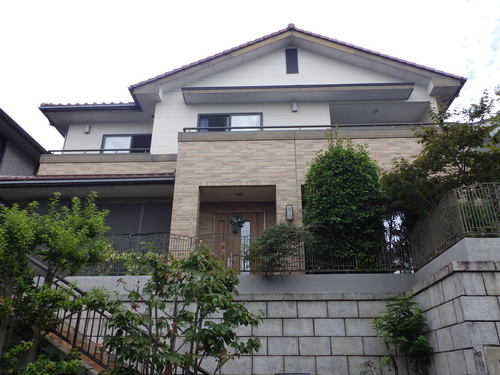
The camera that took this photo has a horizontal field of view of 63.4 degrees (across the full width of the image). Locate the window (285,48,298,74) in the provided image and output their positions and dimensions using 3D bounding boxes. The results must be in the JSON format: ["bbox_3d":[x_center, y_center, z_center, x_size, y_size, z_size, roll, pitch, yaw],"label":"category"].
[{"bbox_3d":[1.255,-3.737,12.008,0.360,0.987,0.100,-1,-25,2],"label":"window"}]

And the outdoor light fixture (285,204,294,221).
[{"bbox_3d":[0.870,0.550,8.820,0.158,0.375,0.120,-1,-25,2],"label":"outdoor light fixture"}]

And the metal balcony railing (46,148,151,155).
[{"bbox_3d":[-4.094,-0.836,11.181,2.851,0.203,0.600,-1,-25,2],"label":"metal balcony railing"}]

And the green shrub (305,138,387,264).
[{"bbox_3d":[1.750,0.305,7.583,1.532,2.913,1.400,-1,-25,2],"label":"green shrub"}]

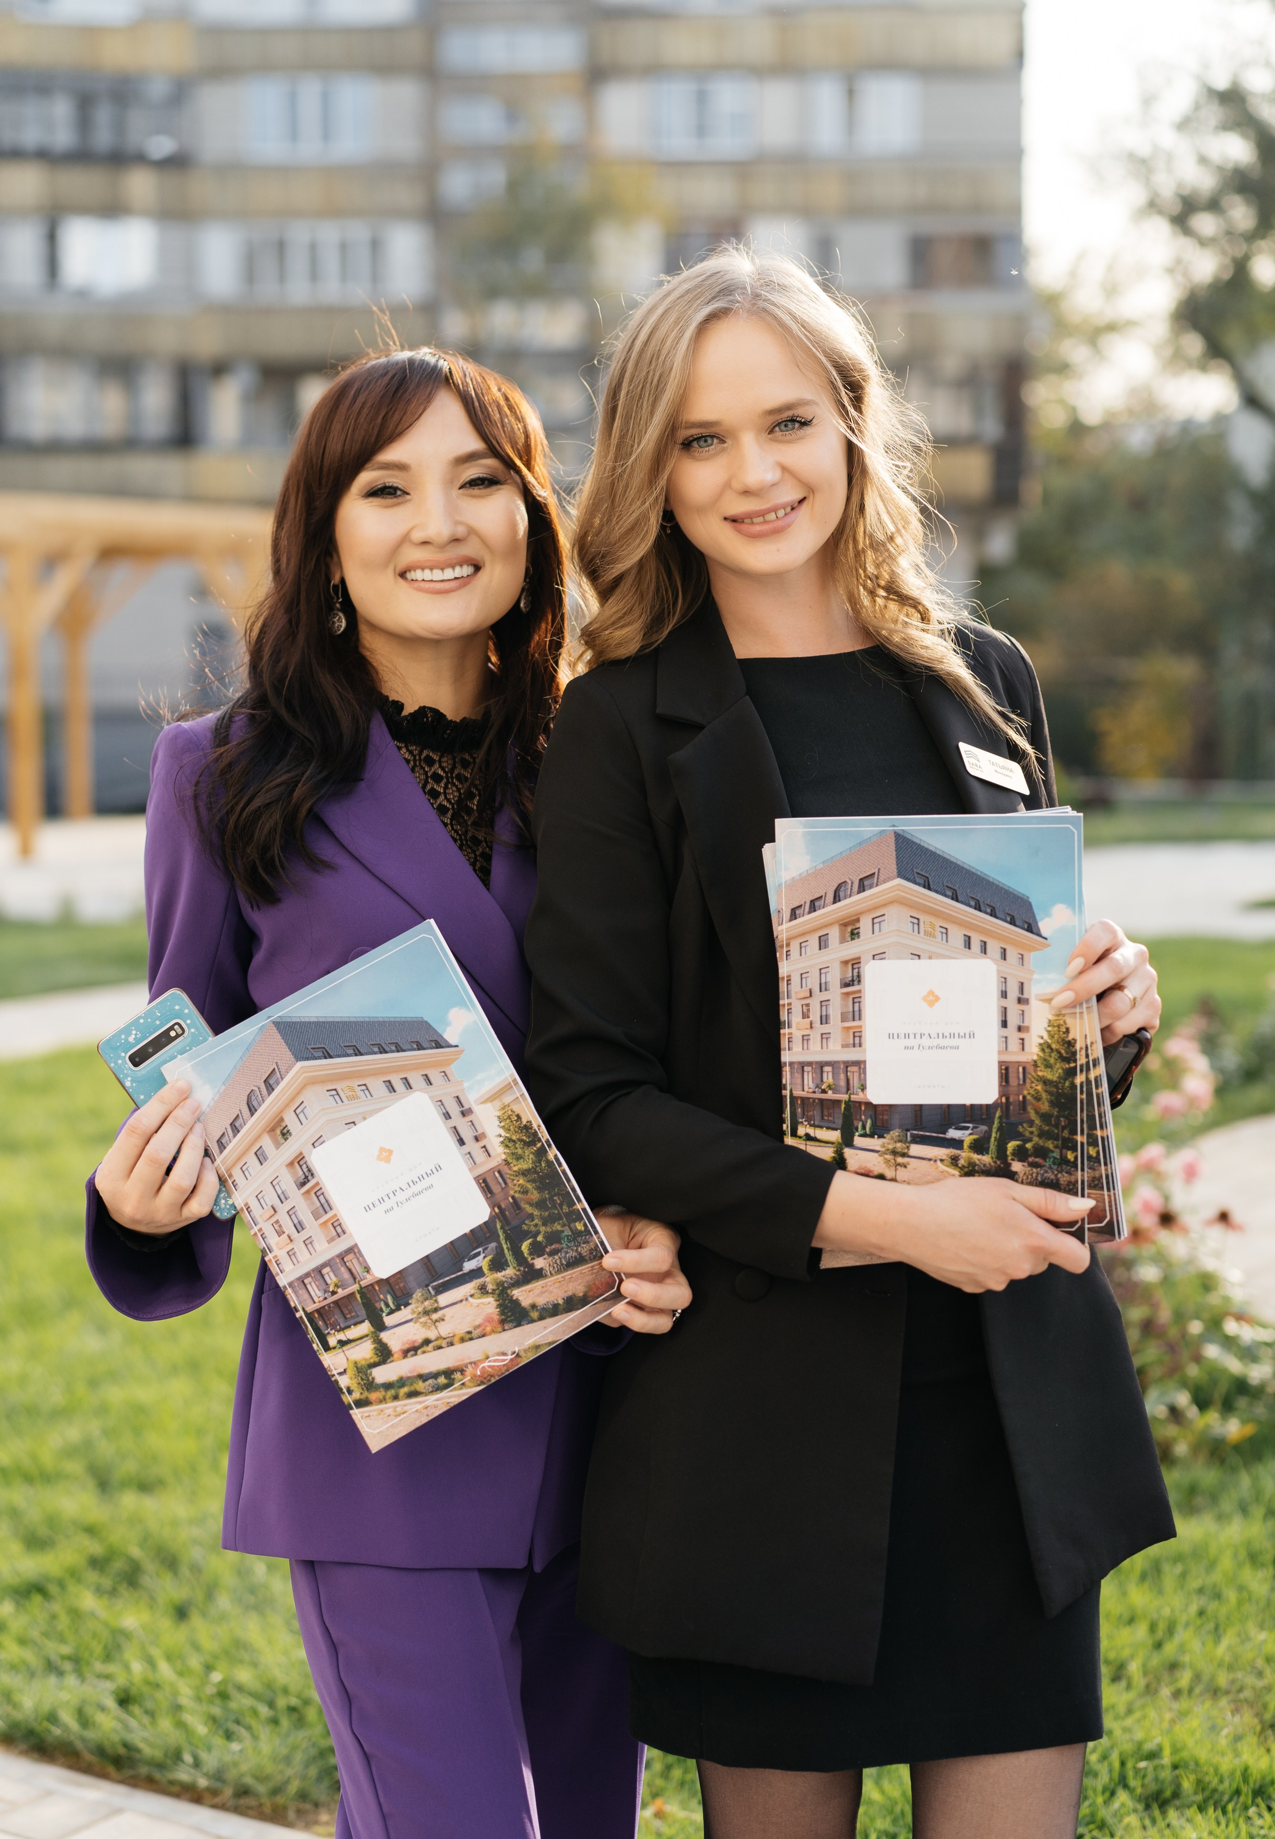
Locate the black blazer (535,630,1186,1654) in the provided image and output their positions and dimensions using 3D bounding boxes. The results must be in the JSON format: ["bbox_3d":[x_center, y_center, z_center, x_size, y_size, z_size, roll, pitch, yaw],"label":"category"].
[{"bbox_3d":[0.155,0.155,2.150,0.450,0.780,0.330,-1,4,-13],"label":"black blazer"}]

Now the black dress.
[{"bbox_3d":[0.168,0.195,2.165,0.350,0.810,0.250,-1,4,-12],"label":"black dress"}]

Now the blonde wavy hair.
[{"bbox_3d":[0.122,-0.308,2.170,0.310,0.380,0.260,-4,4,-5],"label":"blonde wavy hair"}]

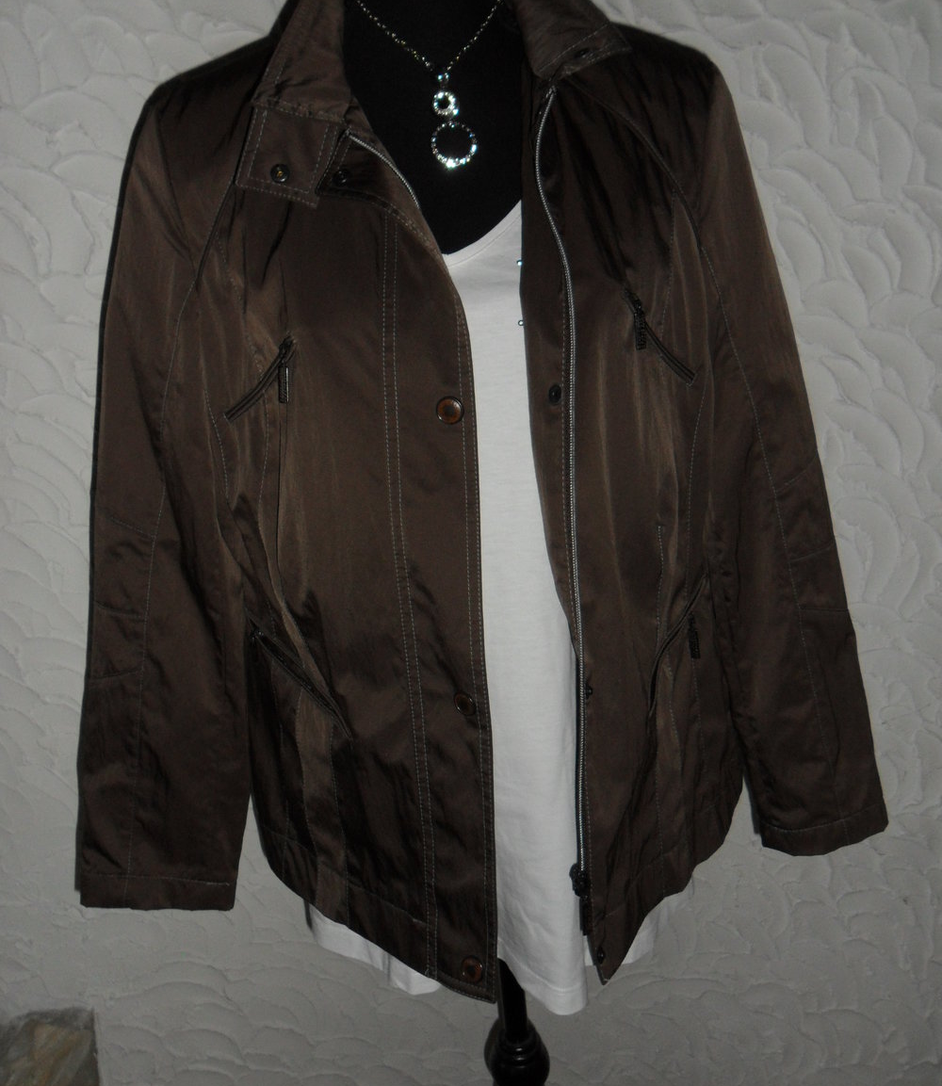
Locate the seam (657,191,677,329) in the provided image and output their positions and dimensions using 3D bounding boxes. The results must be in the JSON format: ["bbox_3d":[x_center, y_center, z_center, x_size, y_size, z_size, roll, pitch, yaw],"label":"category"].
[{"bbox_3d":[0.144,-0.207,0.715,0.010,0.100,0.009,5,3,-17],"label":"seam"}]

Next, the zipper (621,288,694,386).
[{"bbox_3d":[0.134,-0.148,0.710,0.025,0.083,0.014,-37,9,-10],"label":"zipper"}]

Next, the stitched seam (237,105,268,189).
[{"bbox_3d":[-0.156,-0.283,0.700,0.010,0.060,0.007,14,-5,11],"label":"stitched seam"}]

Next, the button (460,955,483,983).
[{"bbox_3d":[0.000,0.338,0.775,0.020,0.021,0.005,-1,9,15],"label":"button"}]

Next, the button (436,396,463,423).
[{"bbox_3d":[-0.015,-0.095,0.697,0.020,0.020,0.005,-2,10,4],"label":"button"}]

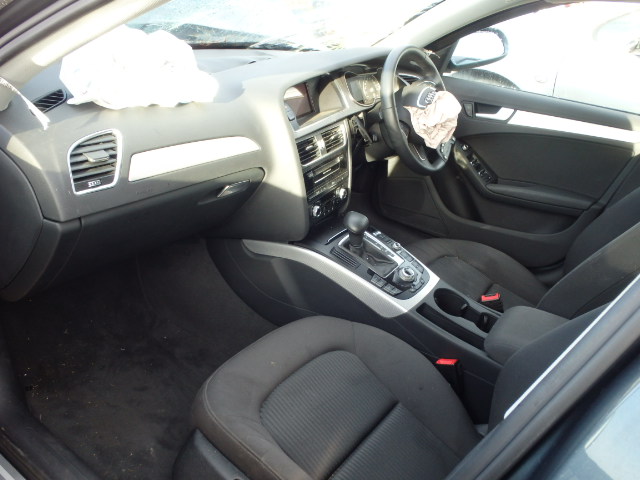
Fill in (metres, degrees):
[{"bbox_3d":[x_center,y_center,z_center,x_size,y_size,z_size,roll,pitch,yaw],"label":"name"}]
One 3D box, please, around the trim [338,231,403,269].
[{"bbox_3d":[0.126,0.033,1.233,0.140,0.020,0.105,37,38,21],"label":"trim"}]

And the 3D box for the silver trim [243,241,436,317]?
[{"bbox_3d":[0.055,0.029,1.259,0.445,0.090,0.235,24,32,30],"label":"silver trim"}]

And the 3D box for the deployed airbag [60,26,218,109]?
[{"bbox_3d":[-0.338,-0.340,0.979,0.180,0.125,0.335,24,32,30],"label":"deployed airbag"}]

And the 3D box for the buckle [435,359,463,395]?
[{"bbox_3d":[0.260,0.274,1.046,0.045,0.075,0.028,-6,15,27],"label":"buckle"}]

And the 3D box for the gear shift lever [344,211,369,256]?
[{"bbox_3d":[0.085,-0.017,1.245,0.055,0.110,0.046,24,32,30],"label":"gear shift lever"}]

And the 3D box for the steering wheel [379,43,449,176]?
[{"bbox_3d":[0.272,-0.355,1.443,0.090,0.375,0.375,-5,15,40],"label":"steering wheel"}]

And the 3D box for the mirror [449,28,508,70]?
[{"bbox_3d":[0.540,-0.680,1.842,0.215,0.140,0.110,-8,31,-26],"label":"mirror"}]

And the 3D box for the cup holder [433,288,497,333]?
[{"bbox_3d":[0.316,0.178,1.166,0.155,0.060,0.085,29,35,26],"label":"cup holder"}]

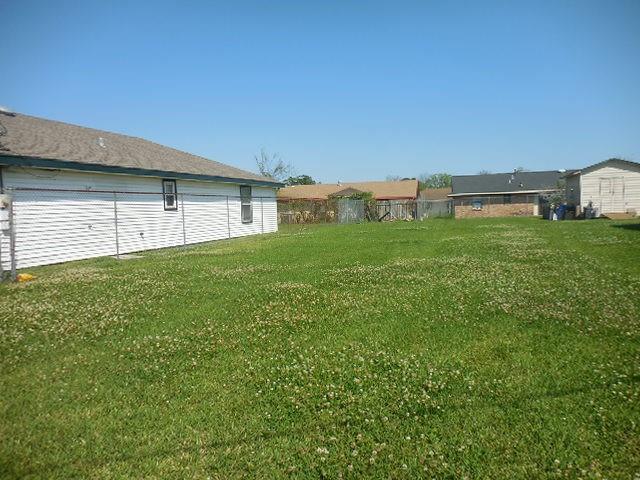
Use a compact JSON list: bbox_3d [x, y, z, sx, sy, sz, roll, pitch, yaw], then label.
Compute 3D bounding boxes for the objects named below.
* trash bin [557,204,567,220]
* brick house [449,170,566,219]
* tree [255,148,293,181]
[{"bbox_3d":[16.427,-1.877,31.549,0.620,1.070,0.720,-1,4,18],"label":"trash bin"},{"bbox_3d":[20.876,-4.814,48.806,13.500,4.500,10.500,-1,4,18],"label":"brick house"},{"bbox_3d":[-4.510,-5.319,45.248,4.000,7.200,4.000,-2,4,0],"label":"tree"}]

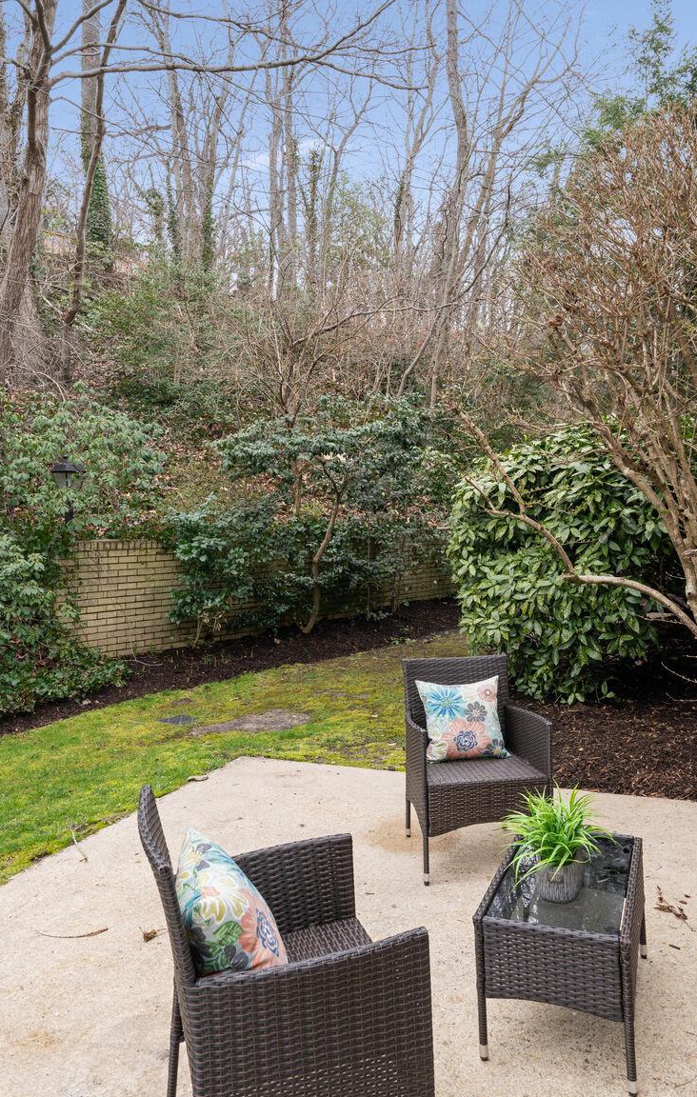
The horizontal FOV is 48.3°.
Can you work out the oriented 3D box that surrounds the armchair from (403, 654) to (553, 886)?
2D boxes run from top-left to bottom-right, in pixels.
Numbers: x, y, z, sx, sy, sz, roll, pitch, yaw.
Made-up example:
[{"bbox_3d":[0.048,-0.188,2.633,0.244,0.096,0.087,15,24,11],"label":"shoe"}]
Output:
[{"bbox_3d":[0.556,0.953,3.475,0.545,0.845,0.550,-1,2,-6],"label":"armchair"}]

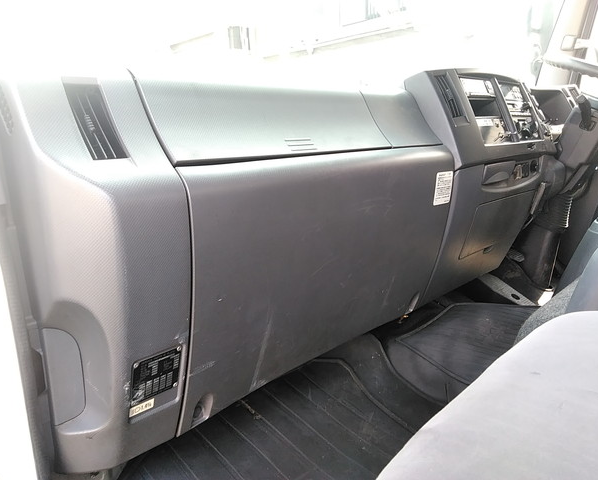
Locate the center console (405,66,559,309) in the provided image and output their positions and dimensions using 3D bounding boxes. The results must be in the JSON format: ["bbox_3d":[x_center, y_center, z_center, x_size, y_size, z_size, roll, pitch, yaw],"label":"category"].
[{"bbox_3d":[0.444,-0.162,1.306,0.196,0.526,0.573,27,28,38],"label":"center console"}]

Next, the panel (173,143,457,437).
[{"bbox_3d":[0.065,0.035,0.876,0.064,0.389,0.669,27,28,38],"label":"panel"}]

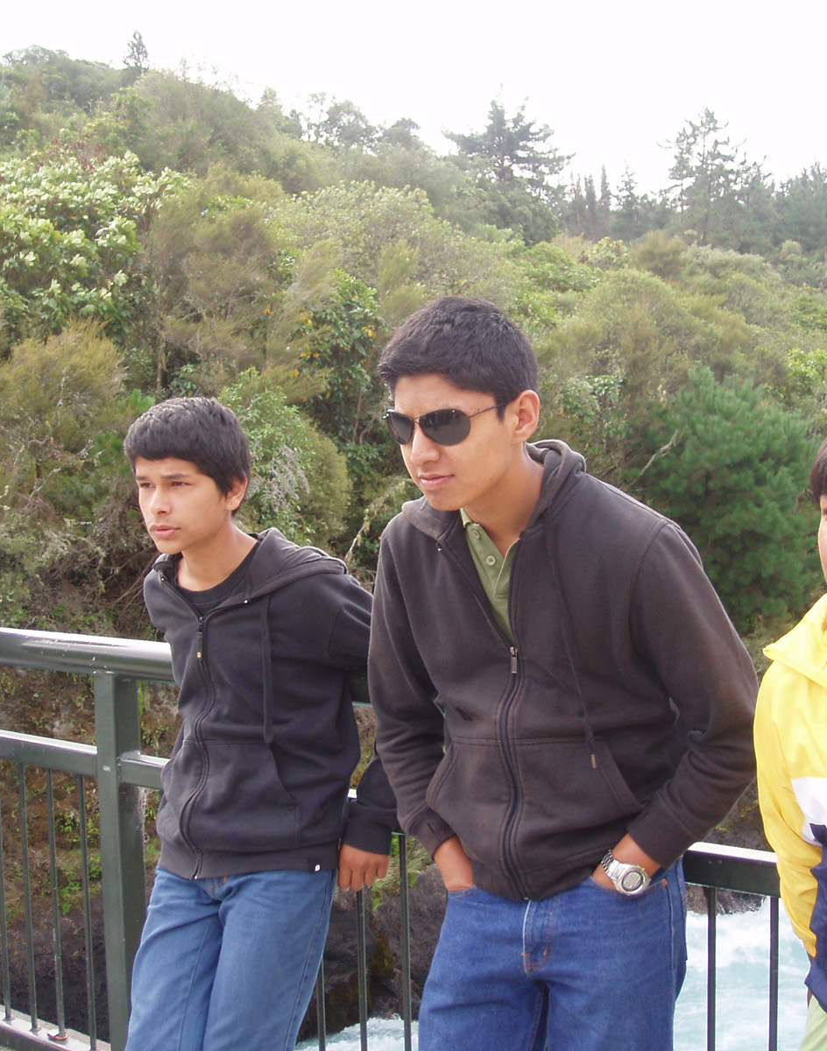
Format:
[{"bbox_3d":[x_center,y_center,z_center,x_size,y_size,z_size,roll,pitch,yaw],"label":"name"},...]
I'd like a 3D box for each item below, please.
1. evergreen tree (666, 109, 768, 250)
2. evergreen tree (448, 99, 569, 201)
[{"bbox_3d":[24.390,-27.870,114.140,8.210,11.320,8.210,0,6,12],"label":"evergreen tree"},{"bbox_3d":[6.810,-26.510,101.370,8.590,8.440,8.590,-1,6,4],"label":"evergreen tree"}]

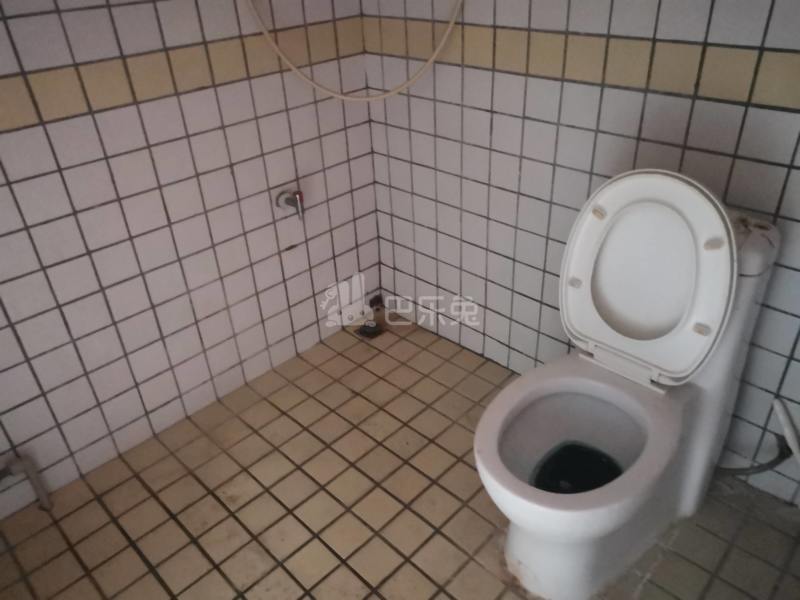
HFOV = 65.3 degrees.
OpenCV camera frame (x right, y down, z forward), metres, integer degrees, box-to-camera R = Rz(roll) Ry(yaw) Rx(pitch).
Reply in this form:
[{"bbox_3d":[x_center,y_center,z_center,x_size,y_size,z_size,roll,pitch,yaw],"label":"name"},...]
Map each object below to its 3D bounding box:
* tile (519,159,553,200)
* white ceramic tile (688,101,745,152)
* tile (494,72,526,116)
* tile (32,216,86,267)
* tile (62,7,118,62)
[{"bbox_3d":[0.363,-0.318,1.645,0.100,0.100,0.010,26,42,38],"label":"tile"},{"bbox_3d":[0.647,-0.354,1.279,0.100,0.100,0.010,26,42,38],"label":"white ceramic tile"},{"bbox_3d":[0.277,-0.517,1.561,0.010,0.098,0.098,-29,40,-35],"label":"tile"},{"bbox_3d":[-0.797,-0.139,1.457,0.010,0.100,0.100,26,42,38],"label":"tile"},{"bbox_3d":[-0.688,-0.591,1.389,0.099,0.099,0.008,-30,40,-36],"label":"tile"}]

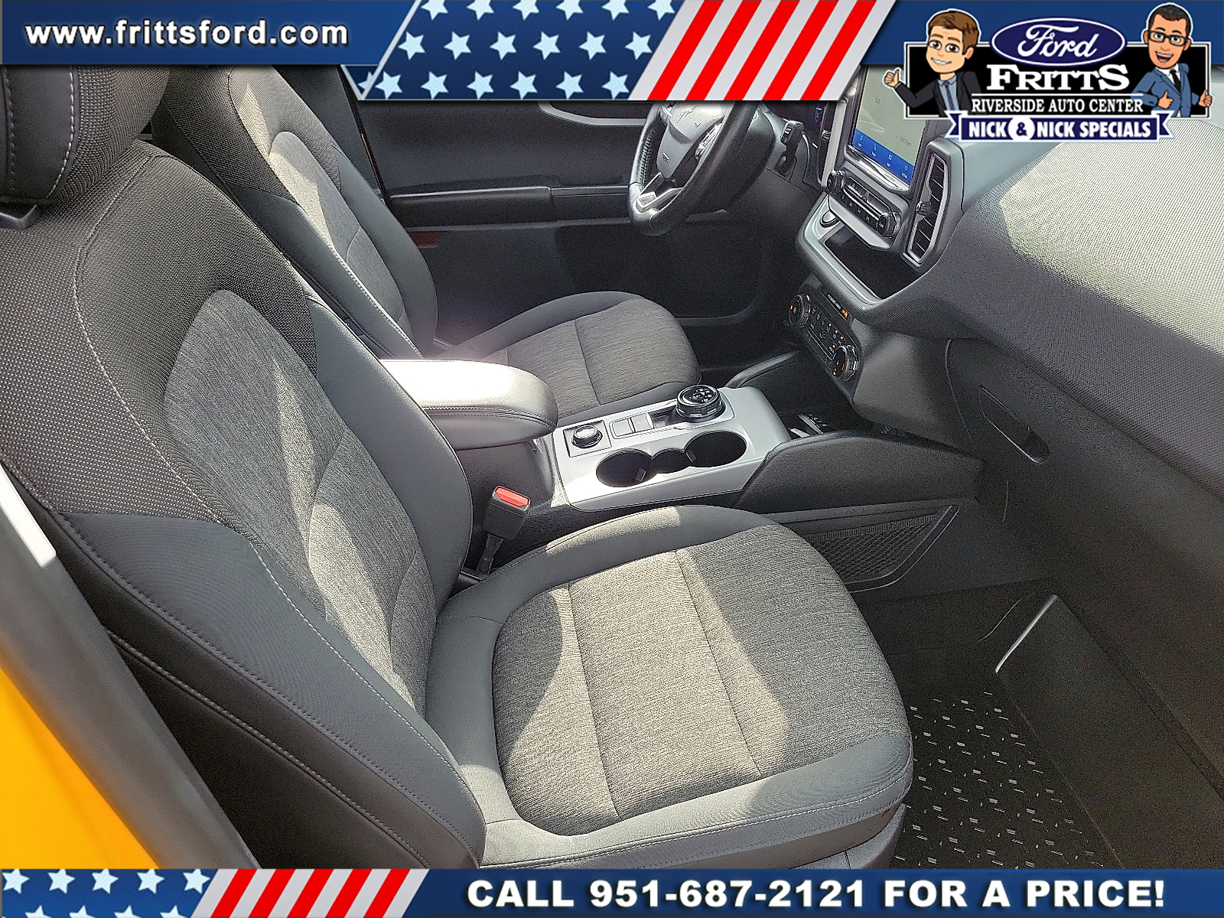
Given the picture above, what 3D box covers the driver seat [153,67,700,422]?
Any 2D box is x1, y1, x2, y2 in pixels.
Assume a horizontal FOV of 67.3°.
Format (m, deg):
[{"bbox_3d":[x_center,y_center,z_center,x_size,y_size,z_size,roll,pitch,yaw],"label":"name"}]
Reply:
[{"bbox_3d":[-0.262,-0.321,1.407,0.820,0.950,0.520,-5,32,-9],"label":"driver seat"}]

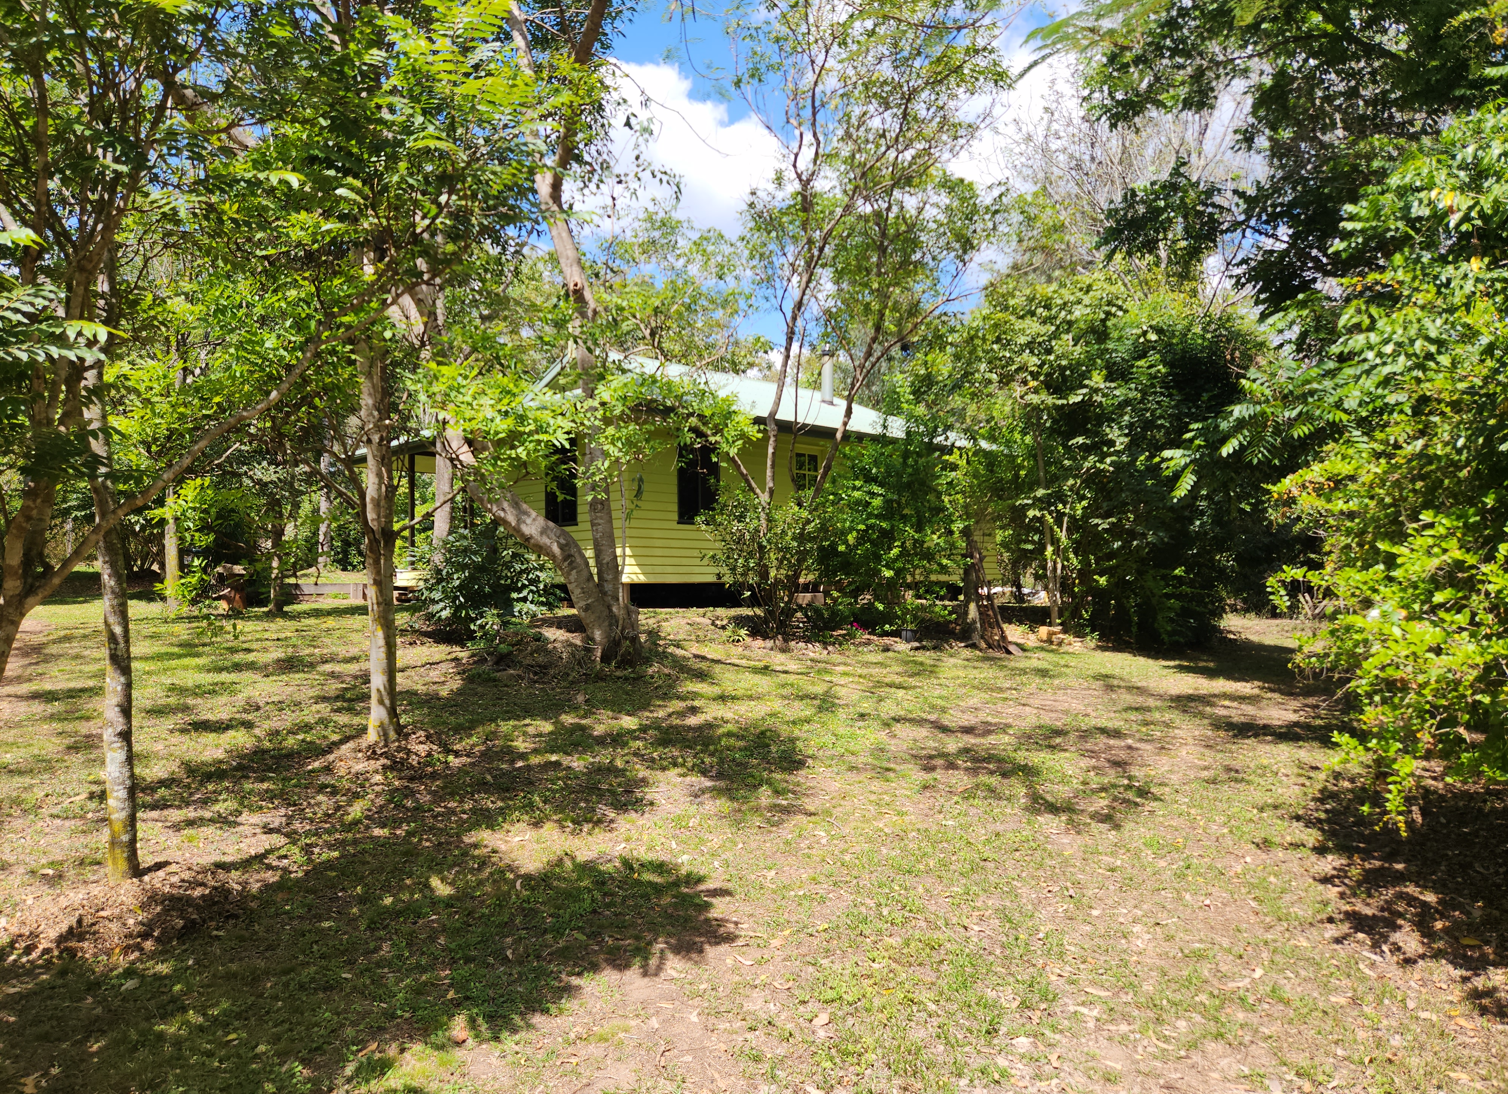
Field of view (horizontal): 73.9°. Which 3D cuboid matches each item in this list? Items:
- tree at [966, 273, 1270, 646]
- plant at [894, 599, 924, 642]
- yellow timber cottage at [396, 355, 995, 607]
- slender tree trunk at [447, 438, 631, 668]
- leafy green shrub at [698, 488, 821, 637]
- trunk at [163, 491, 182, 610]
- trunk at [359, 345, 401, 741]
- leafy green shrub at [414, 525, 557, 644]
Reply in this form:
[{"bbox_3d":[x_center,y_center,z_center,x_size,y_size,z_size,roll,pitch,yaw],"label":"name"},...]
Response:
[{"bbox_3d":[5.078,-1.177,14.000,3.800,4.971,3.500,-1,-2,20],"label":"tree"},{"bbox_3d":[1.987,0.933,12.800,0.376,0.557,0.350,-1,-2,0],"label":"plant"},{"bbox_3d":[-1.216,-1.413,22.946,11.800,5.240,9.700,1,-3,-44],"label":"yellow timber cottage"},{"bbox_3d":[-2.334,0.000,10.700,1.988,2.453,0.900,-1,-2,0],"label":"slender tree trunk"},{"bbox_3d":[0.078,0.203,13.300,1.642,1.986,1.500,-1,-2,0],"label":"leafy green shrub"},{"bbox_3d":[-10.455,-0.011,18.000,0.220,2.201,0.220,-1,-2,0],"label":"trunk"},{"bbox_3d":[-2.613,-0.029,7.000,0.280,2.765,0.280,-1,-2,0],"label":"trunk"},{"bbox_3d":[-3.579,0.476,13.500,1.900,1.540,1.700,-1,-2,0],"label":"leafy green shrub"}]

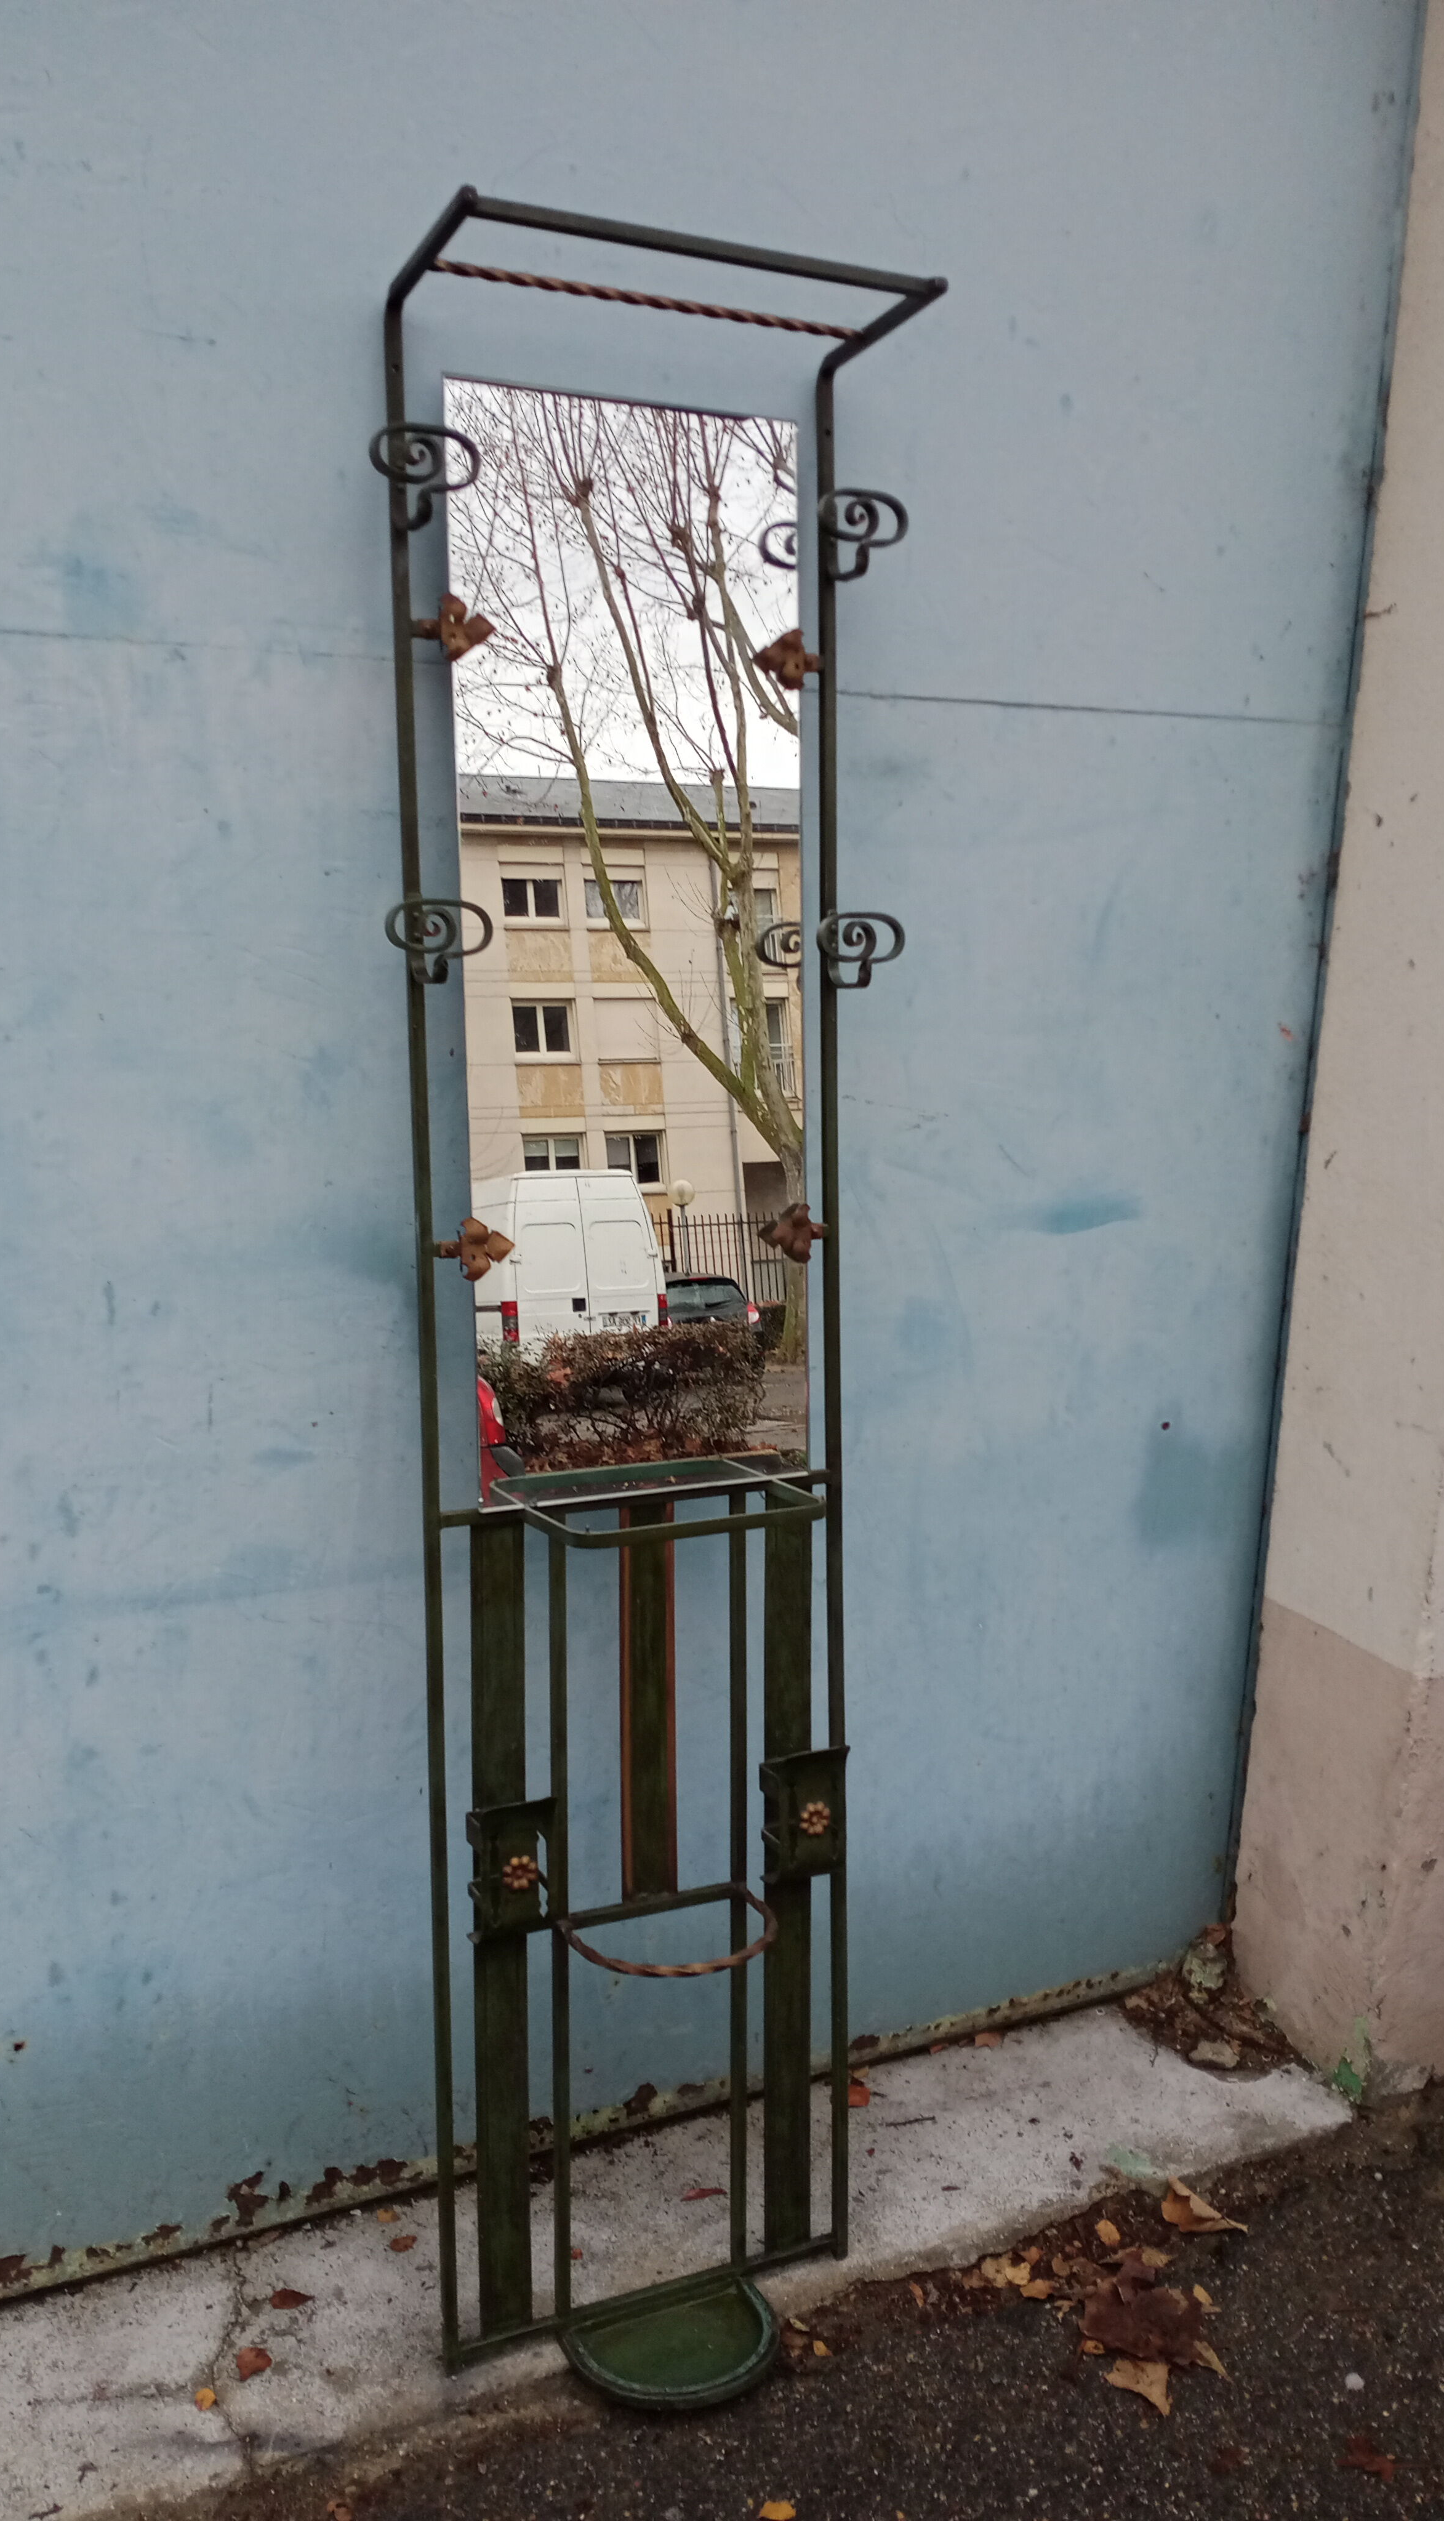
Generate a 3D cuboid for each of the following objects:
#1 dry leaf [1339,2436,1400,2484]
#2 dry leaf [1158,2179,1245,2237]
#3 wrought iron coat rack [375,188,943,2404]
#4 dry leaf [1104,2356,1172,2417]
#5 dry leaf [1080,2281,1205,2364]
[{"bbox_3d":[0.602,1.111,1.898,0.047,0.010,0.045,8,14,24],"label":"dry leaf"},{"bbox_3d":[0.512,1.033,2.200,0.060,0.024,0.093,-9,17,-40],"label":"dry leaf"},{"bbox_3d":[-0.036,0.094,1.861,0.505,1.929,0.232,-3,6,-25],"label":"wrought iron coat rack"},{"bbox_3d":[0.413,1.083,1.978,0.066,0.014,0.072,11,15,32],"label":"dry leaf"},{"bbox_3d":[0.426,1.063,2.053,0.115,0.022,0.107,7,13,20],"label":"dry leaf"}]

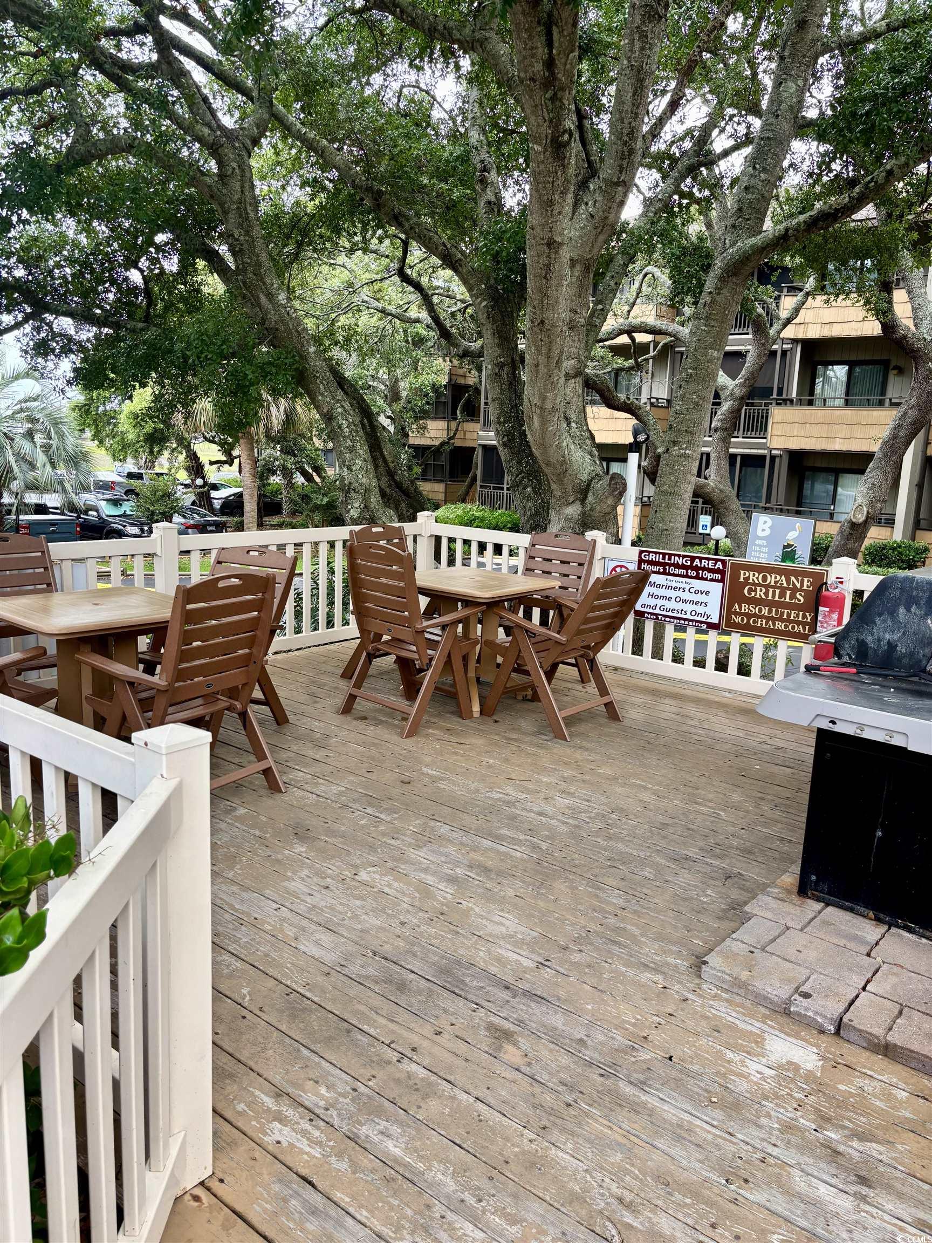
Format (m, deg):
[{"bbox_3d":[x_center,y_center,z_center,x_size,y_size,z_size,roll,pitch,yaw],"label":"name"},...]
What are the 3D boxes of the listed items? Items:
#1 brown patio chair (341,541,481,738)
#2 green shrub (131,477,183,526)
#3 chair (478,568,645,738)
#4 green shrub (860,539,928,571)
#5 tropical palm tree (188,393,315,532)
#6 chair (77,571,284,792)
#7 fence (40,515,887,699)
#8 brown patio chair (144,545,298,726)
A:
[{"bbox_3d":[-0.288,0.047,5.067,0.588,0.967,0.559,-8,15,-45],"label":"brown patio chair"},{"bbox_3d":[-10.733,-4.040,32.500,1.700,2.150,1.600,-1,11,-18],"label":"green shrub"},{"bbox_3d":[0.547,0.120,5.108,0.739,0.888,0.559,11,13,38],"label":"chair"},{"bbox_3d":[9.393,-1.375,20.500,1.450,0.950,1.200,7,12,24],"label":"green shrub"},{"bbox_3d":[-8.027,-5.952,35.000,4.600,5.800,4.500,0,11,-13],"label":"tropical palm tree"},{"bbox_3d":[-1.142,0.253,3.765,0.625,0.958,0.559,9,12,28],"label":"chair"},{"bbox_3d":[0.027,0.057,5.170,3.763,0.941,3.438,11,13,38],"label":"fence"},{"bbox_3d":[-1.254,0.104,4.684,0.559,0.904,0.692,8,12,27],"label":"brown patio chair"}]

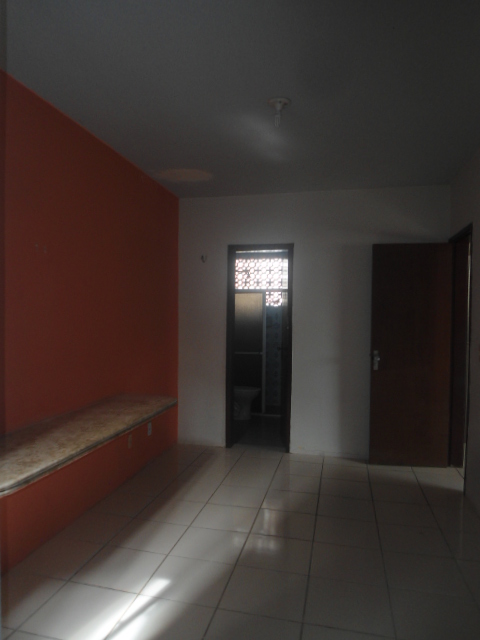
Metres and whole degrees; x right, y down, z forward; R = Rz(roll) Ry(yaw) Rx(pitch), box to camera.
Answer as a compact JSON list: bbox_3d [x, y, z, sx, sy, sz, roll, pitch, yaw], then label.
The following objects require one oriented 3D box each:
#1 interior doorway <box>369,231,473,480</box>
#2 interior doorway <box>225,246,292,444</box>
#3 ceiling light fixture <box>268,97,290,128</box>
[{"bbox_3d":[1.626,0.322,4.305,0.844,2.160,0.781,1,1,12],"label":"interior doorway"},{"bbox_3d":[0.215,0.288,5.036,0.675,2.145,0.140,1,1,12],"label":"interior doorway"},{"bbox_3d":[0.222,-1.186,2.775,0.134,0.154,0.134,1,1,12],"label":"ceiling light fixture"}]

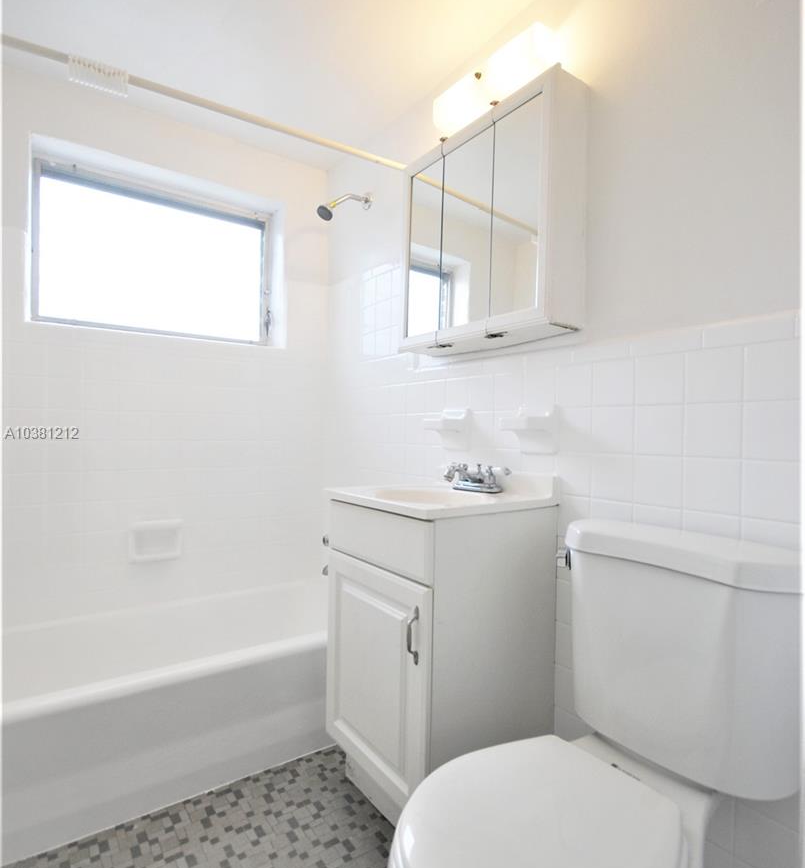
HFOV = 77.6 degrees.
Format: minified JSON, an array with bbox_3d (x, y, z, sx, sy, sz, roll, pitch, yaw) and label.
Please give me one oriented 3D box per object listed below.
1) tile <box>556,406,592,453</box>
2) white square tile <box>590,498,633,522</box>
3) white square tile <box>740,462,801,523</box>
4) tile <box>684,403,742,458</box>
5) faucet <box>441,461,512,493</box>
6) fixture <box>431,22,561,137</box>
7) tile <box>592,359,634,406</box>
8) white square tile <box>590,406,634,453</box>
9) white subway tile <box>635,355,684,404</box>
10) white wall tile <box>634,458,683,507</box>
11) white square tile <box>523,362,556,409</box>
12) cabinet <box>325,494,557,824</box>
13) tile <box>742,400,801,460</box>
[{"bbox_3d":[0.439,-0.012,1.274,0.009,0.107,0.107,1,0,-36],"label":"tile"},{"bbox_3d":[0.494,0.210,1.180,0.009,0.108,0.108,1,0,-35],"label":"white square tile"},{"bbox_3d":[0.687,0.103,0.913,0.009,0.108,0.108,1,0,-35],"label":"white square tile"},{"bbox_3d":[0.628,-0.007,1.014,0.009,0.107,0.107,1,0,-36],"label":"tile"},{"bbox_3d":[0.184,0.121,1.418,0.143,0.082,0.240,1,0,-35],"label":"faucet"},{"bbox_3d":[0.258,-0.992,1.447,0.100,0.106,0.412,1,0,-35],"label":"fixture"},{"bbox_3d":[0.500,-0.118,1.181,0.009,0.108,0.108,1,0,-35],"label":"tile"},{"bbox_3d":[0.501,-0.010,1.189,0.009,0.107,0.107,1,0,-36],"label":"white square tile"},{"bbox_3d":[0.568,-0.117,1.104,0.010,0.108,0.108,1,0,-36],"label":"white subway tile"},{"bbox_3d":[0.564,0.102,1.105,0.010,0.108,0.108,1,0,-36],"label":"white wall tile"},{"bbox_3d":[0.378,-0.123,1.361,0.009,0.107,0.107,1,0,-36],"label":"white square tile"},{"bbox_3d":[0.087,0.590,1.379,0.425,0.841,0.484,1,0,-36],"label":"cabinet"},{"bbox_3d":[0.692,-0.006,0.926,0.009,0.107,0.107,1,0,-36],"label":"tile"}]

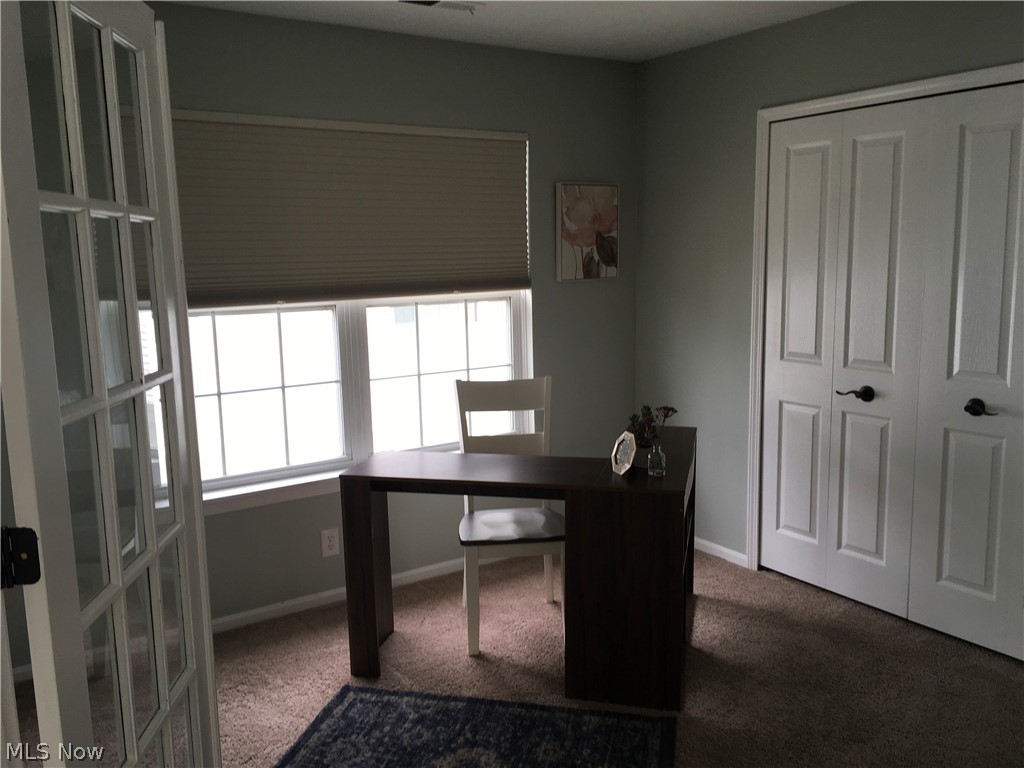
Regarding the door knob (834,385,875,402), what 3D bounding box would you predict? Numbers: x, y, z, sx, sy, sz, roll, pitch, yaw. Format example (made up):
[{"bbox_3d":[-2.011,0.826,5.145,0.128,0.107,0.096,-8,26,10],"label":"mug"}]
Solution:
[{"bbox_3d":[1.390,0.041,3.477,0.060,0.065,0.135,-7,11,-33],"label":"door knob"}]

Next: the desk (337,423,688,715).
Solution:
[{"bbox_3d":[0.102,0.627,3.408,1.183,0.746,1.005,1,9,14],"label":"desk"}]

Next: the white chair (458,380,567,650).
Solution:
[{"bbox_3d":[0.007,0.502,3.443,0.455,0.985,0.525,-2,9,-7],"label":"white chair"}]

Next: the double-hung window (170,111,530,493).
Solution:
[{"bbox_3d":[-0.675,-0.366,3.691,1.795,1.470,0.110,-7,11,-33],"label":"double-hung window"}]

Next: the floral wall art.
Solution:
[{"bbox_3d":[0.382,-0.754,4.279,0.365,0.472,0.035,-7,11,-33],"label":"floral wall art"}]

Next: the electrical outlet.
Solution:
[{"bbox_3d":[-0.786,0.692,3.728,0.074,0.119,0.010,-7,11,-33],"label":"electrical outlet"}]

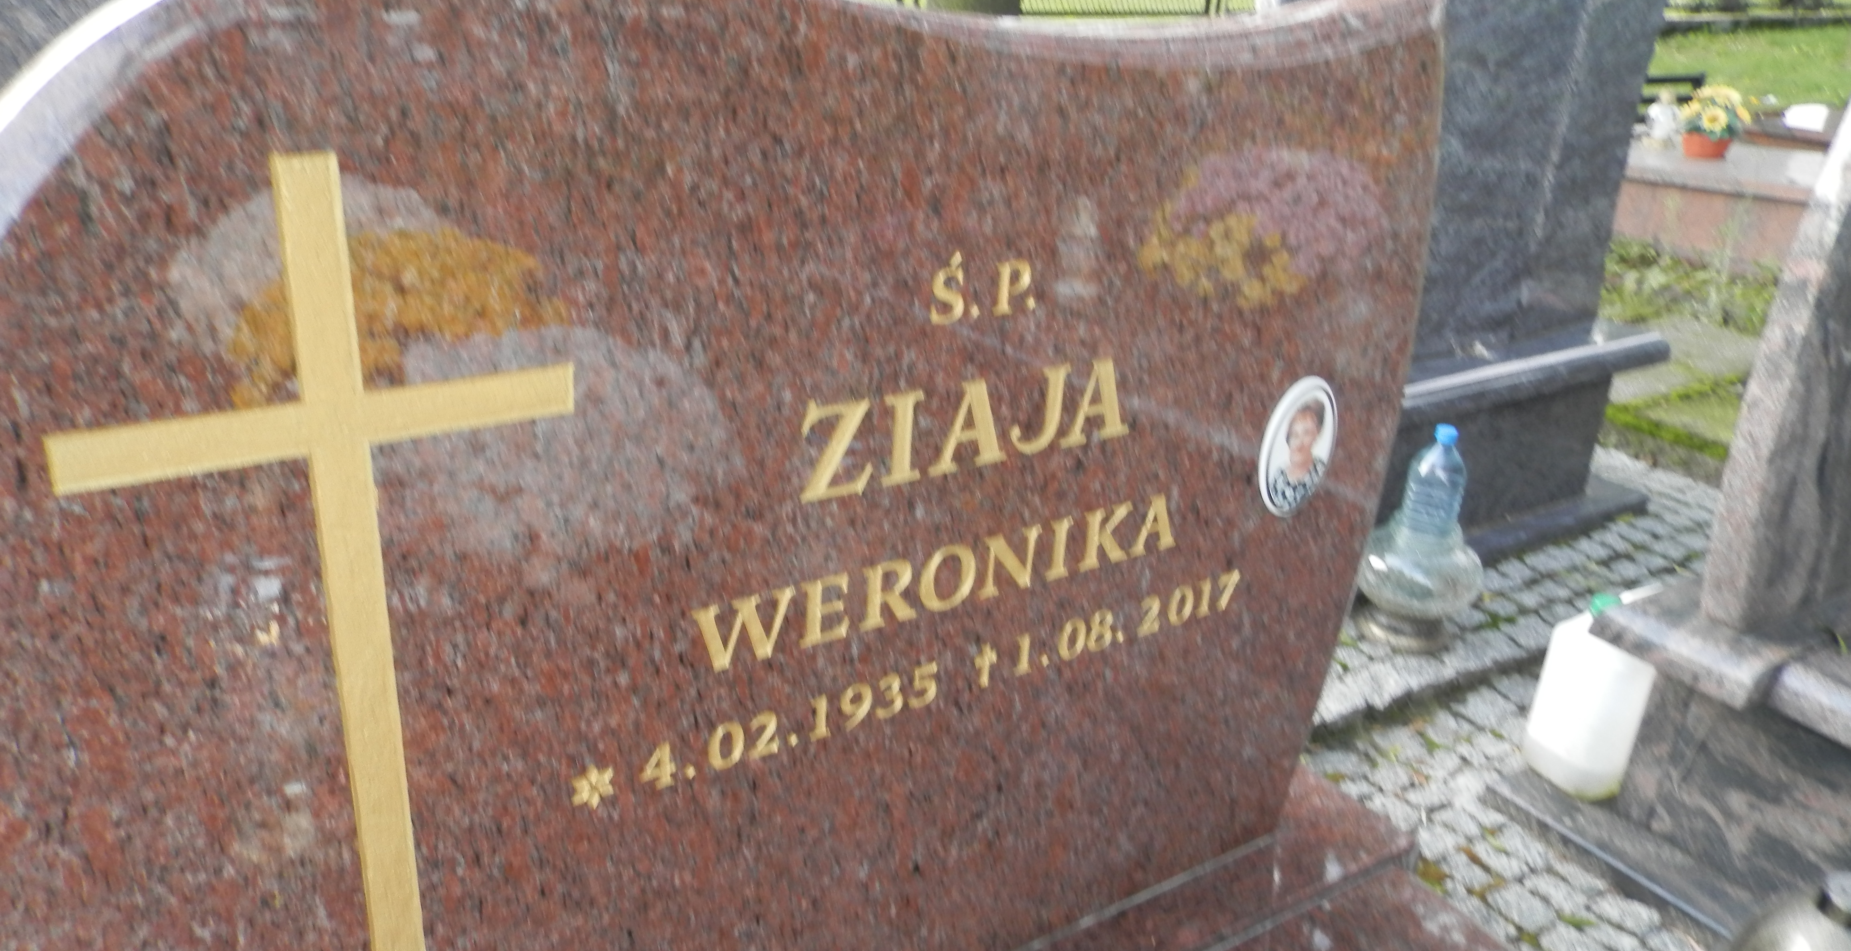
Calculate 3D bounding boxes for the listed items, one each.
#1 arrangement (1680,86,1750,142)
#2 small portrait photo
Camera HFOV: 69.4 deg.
[{"bbox_3d":[2.980,-1.363,5.040,0.260,0.205,0.250,15,26,27],"label":"arrangement"},{"bbox_3d":[0.299,-0.020,1.059,0.090,0.120,0.012,-12,27,-32],"label":"small portrait photo"}]

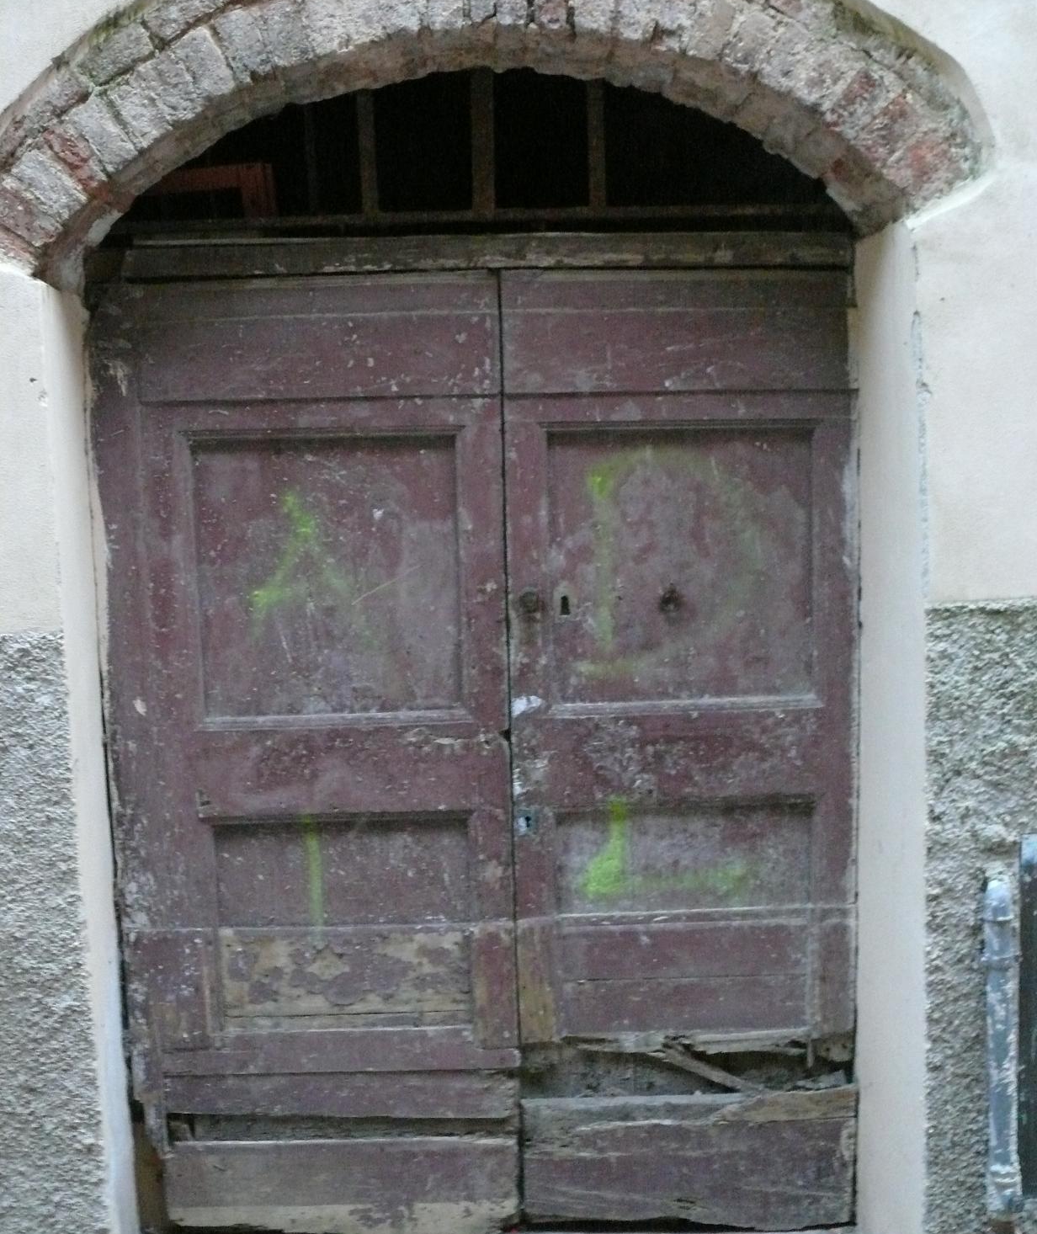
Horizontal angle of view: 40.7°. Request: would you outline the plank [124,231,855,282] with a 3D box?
[{"bbox_3d":[-0.056,-0.722,2.807,1.460,0.083,0.060,-2,7,-3],"label":"plank"}]

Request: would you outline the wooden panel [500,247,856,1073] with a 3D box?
[{"bbox_3d":[0.345,0.136,2.931,0.733,1.676,0.060,-2,7,-3],"label":"wooden panel"}]

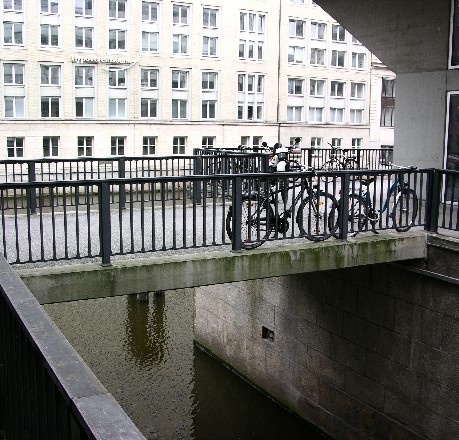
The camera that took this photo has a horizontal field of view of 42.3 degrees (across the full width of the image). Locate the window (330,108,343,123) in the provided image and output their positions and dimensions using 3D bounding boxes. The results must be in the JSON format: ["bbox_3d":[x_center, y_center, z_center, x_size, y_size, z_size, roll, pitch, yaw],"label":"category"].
[{"bbox_3d":[11.275,-11.011,62.528,1.600,1.520,0.200,-4,10,-24],"label":"window"}]

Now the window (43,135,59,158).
[{"bbox_3d":[-16.392,-6.719,54.617,1.530,1.870,0.200,-4,10,-28],"label":"window"}]

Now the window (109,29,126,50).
[{"bbox_3d":[-10.274,-16.540,54.650,1.760,2.010,0.250,-4,9,-26],"label":"window"}]

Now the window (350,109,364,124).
[{"bbox_3d":[15.249,-12.352,71.164,2.050,1.810,0.200,-4,10,-28],"label":"window"}]

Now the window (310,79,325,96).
[{"bbox_3d":[10.062,-15.099,67.851,2.050,1.900,0.200,-4,10,-28],"label":"window"}]

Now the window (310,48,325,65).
[{"bbox_3d":[8.911,-16.566,60.287,1.880,1.710,0.200,-4,10,-27],"label":"window"}]

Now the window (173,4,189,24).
[{"bbox_3d":[-4.357,-18.185,52.570,1.540,1.760,0.200,-4,10,-28],"label":"window"}]

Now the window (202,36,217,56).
[{"bbox_3d":[-1.872,-16.239,55.539,1.480,1.800,0.200,-4,10,-24],"label":"window"}]

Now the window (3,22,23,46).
[{"bbox_3d":[-18.810,-16.255,51.830,1.800,2.100,0.200,-4,10,-28],"label":"window"}]

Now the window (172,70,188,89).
[{"bbox_3d":[-4.760,-13.639,57.936,1.760,1.900,0.250,-4,9,-26],"label":"window"}]

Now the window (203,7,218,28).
[{"bbox_3d":[-1.828,-19.856,58.530,1.760,1.910,0.250,-4,9,-26],"label":"window"}]

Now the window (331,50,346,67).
[{"bbox_3d":[11.315,-16.764,61.598,1.920,1.630,0.200,-4,10,-24],"label":"window"}]

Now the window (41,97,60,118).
[{"bbox_3d":[-16.302,-10.261,54.102,1.800,1.970,0.200,-4,10,-28],"label":"window"}]

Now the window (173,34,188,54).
[{"bbox_3d":[-4.702,-16.944,57.467,1.760,2.010,0.250,-4,9,-26],"label":"window"}]

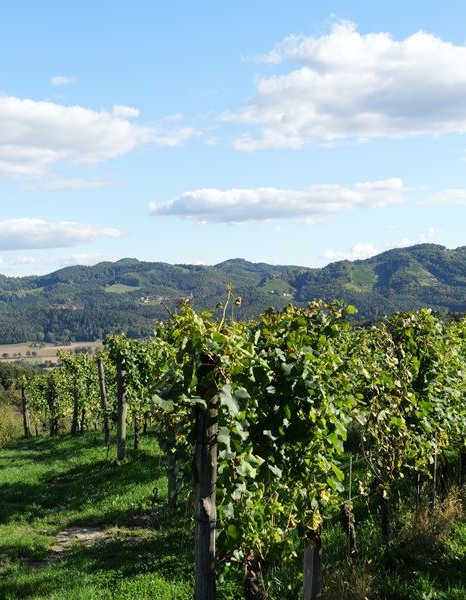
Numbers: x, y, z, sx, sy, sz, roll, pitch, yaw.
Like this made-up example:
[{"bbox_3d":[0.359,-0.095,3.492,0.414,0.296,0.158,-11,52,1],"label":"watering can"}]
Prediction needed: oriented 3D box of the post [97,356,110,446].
[{"bbox_3d":[-2.443,1.925,16.700,0.100,1.650,0.100,-5,0,0],"label":"post"}]

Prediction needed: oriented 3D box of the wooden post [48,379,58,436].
[{"bbox_3d":[-4.955,2.955,24.200,0.110,1.613,0.110,2,0,0],"label":"wooden post"}]

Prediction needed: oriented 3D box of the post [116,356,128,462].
[{"bbox_3d":[-1.680,1.632,13.300,0.120,1.643,0.120,0,0,0],"label":"post"}]

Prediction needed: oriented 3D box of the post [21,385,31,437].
[{"bbox_3d":[-6.370,3.405,27.000,0.115,1.680,0.115,-4,0,0],"label":"post"}]

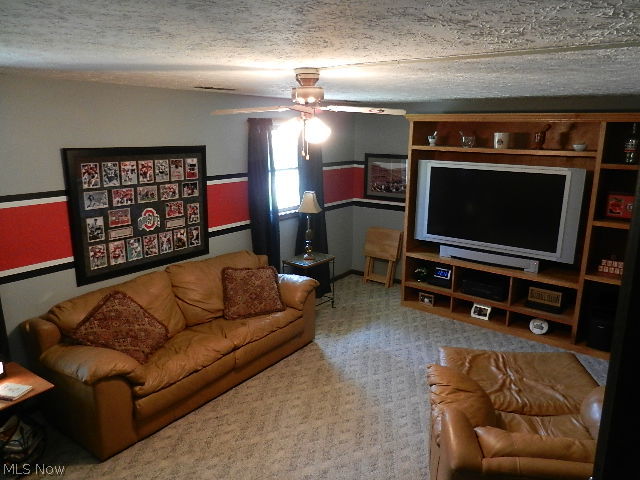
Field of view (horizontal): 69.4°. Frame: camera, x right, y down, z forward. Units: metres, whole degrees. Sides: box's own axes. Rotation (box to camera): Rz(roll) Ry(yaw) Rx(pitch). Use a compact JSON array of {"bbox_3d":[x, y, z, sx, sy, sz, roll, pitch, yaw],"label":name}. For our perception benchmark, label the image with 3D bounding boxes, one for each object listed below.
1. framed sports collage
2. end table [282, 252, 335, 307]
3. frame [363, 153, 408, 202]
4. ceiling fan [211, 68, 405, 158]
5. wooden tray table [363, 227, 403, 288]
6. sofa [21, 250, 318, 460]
[{"bbox_3d":[-1.444,-0.261,3.879,0.037,1.020,1.240,11,17,36],"label":"framed sports collage"},{"bbox_3d":[-0.134,0.512,5.335,0.371,0.581,0.530,11,17,36],"label":"end table"},{"bbox_3d":[0.891,-0.802,5.980,0.734,0.583,0.029,11,17,36],"label":"frame"},{"bbox_3d":[-0.076,-0.751,2.781,1.180,0.520,1.180,2,14,6],"label":"ceiling fan"},{"bbox_3d":[0.810,0.239,6.144,0.479,0.749,0.214,11,17,36],"label":"wooden tray table"},{"bbox_3d":[-1.035,0.734,3.884,0.873,0.816,2.213,11,17,36],"label":"sofa"}]

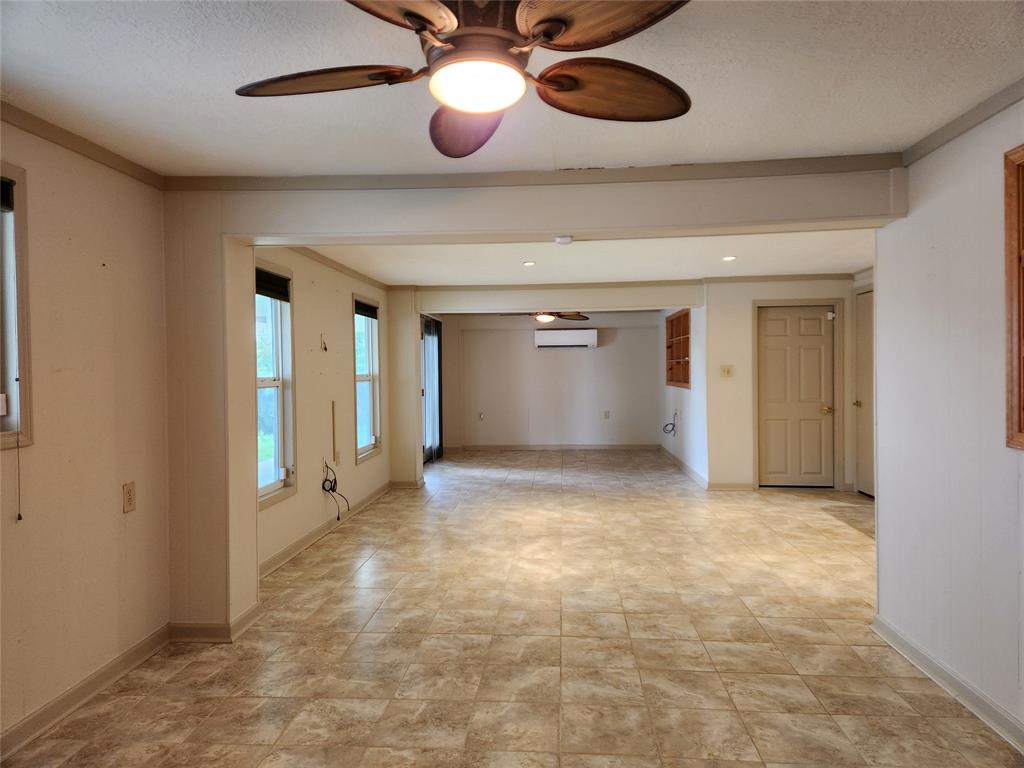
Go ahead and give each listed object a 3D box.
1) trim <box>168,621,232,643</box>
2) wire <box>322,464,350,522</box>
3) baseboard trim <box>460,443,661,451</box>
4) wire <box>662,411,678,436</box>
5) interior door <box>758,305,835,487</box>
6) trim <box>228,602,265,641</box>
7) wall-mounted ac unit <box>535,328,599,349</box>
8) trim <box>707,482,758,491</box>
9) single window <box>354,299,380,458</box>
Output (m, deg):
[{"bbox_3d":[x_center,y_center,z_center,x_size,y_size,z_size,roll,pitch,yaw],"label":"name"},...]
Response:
[{"bbox_3d":[-1.604,1.280,3.502,0.336,0.100,0.015,-1,1,4],"label":"trim"},{"bbox_3d":[-1.522,0.938,5.944,0.150,0.500,0.277,-1,1,4],"label":"wire"},{"bbox_3d":[0.844,1.087,11.860,3.480,0.097,0.015,-1,1,4],"label":"baseboard trim"},{"bbox_3d":[2.268,0.569,9.815,0.190,0.371,0.198,-1,1,4],"label":"wire"},{"bbox_3d":[3.182,0.142,7.640,0.808,2.033,0.045,-1,1,4],"label":"interior door"},{"bbox_3d":[-1.430,1.274,3.679,0.015,0.100,0.394,-1,1,4],"label":"trim"},{"bbox_3d":[0.933,-0.765,11.706,1.063,0.343,0.235,-1,1,4],"label":"wall-mounted ac unit"},{"bbox_3d":[2.462,1.146,7.648,0.522,0.097,0.015,-1,1,4],"label":"trim"},{"bbox_3d":[-1.561,-0.060,7.212,0.110,1.588,0.900,-1,1,4],"label":"single window"}]

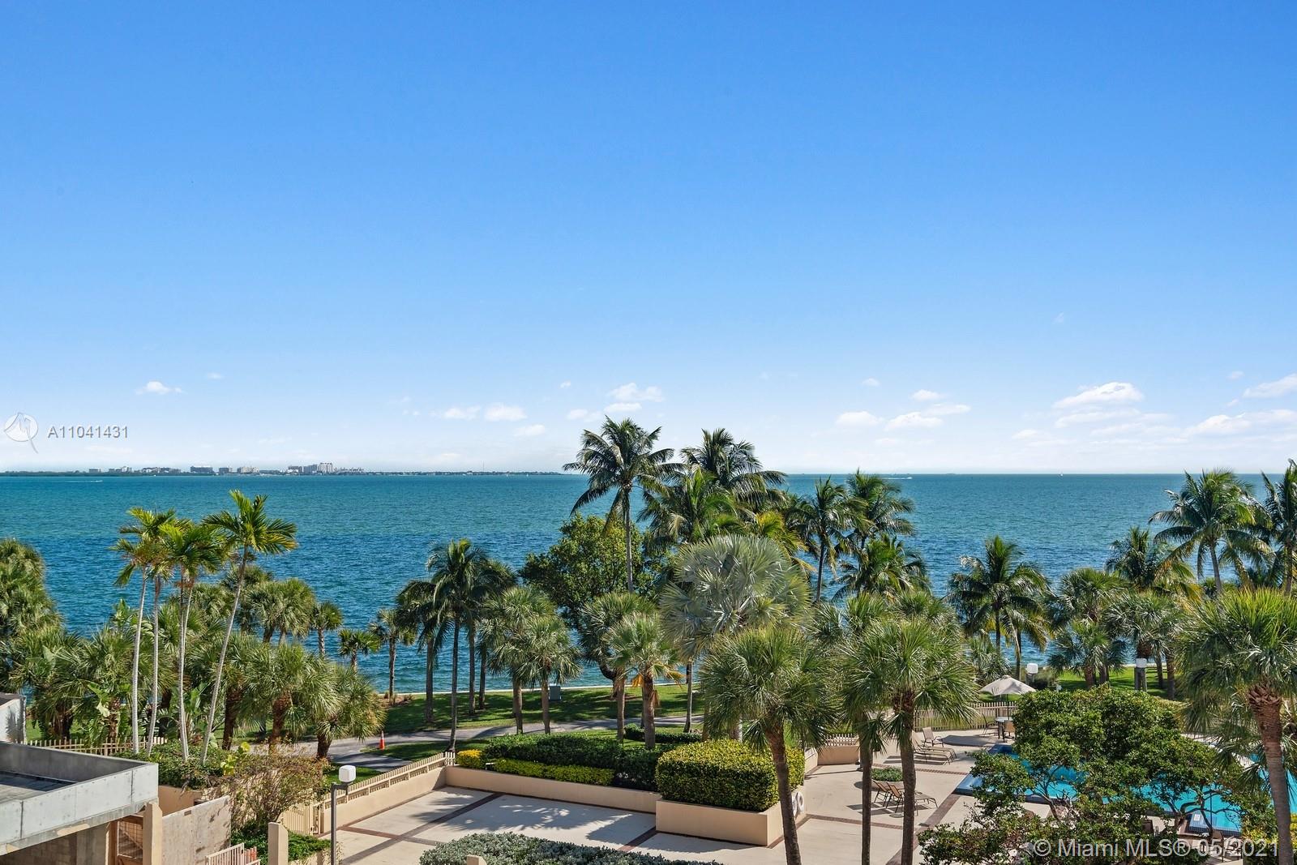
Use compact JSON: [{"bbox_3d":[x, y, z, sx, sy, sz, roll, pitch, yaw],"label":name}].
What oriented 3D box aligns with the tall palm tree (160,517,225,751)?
[{"bbox_3d":[-16.835,8.176,46.256,2.470,9.900,2.600,0,-2,0],"label":"tall palm tree"}]

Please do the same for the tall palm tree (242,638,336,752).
[{"bbox_3d":[-14.957,11.046,52.500,3.900,4.764,3.900,0,-2,0],"label":"tall palm tree"}]

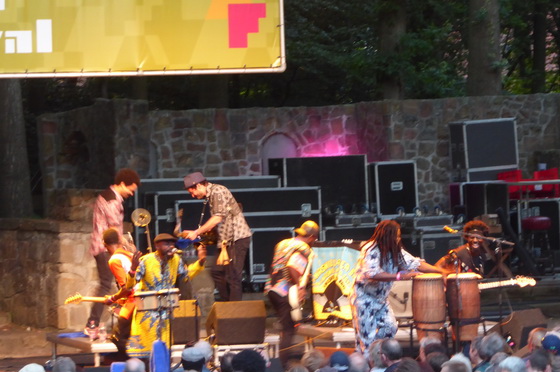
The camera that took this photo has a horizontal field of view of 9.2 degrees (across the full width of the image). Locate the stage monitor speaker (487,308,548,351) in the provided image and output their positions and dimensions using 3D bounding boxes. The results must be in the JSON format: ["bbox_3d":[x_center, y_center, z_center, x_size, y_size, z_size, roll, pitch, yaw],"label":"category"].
[{"bbox_3d":[2.569,1.580,37.600,0.500,0.450,0.540,0,5,37],"label":"stage monitor speaker"}]

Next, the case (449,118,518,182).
[{"bbox_3d":[2.704,-0.465,46.000,0.750,0.790,0.580,-4,4,-20],"label":"case"}]

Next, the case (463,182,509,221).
[{"bbox_3d":[2.316,0.198,39.200,0.540,0.500,0.550,-2,1,-13],"label":"case"}]

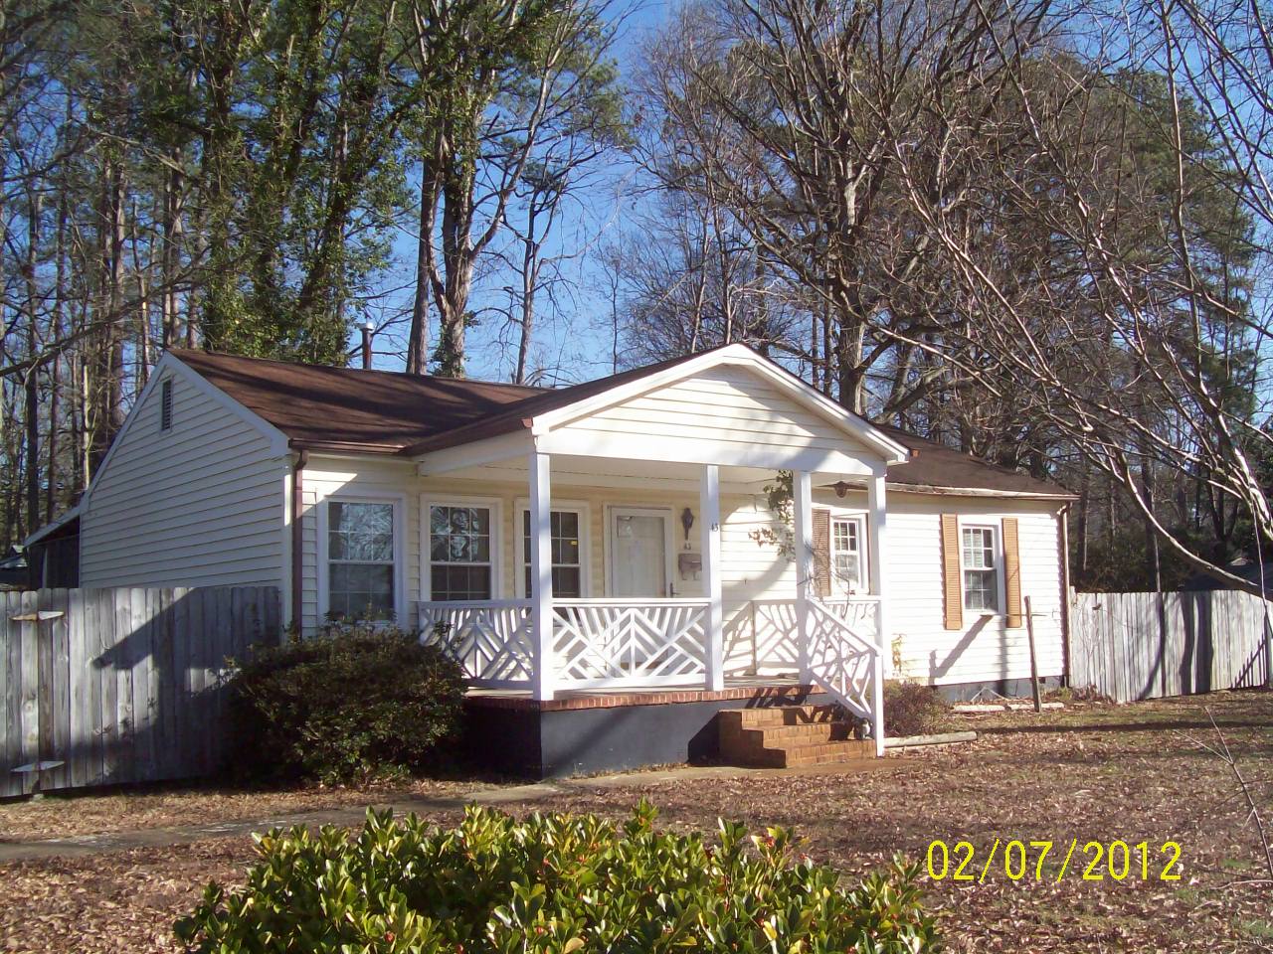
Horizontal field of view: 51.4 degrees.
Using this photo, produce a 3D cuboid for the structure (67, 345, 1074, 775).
[{"bbox_3d":[0.091,1.114,19.669,13.483,4.949,10.807,4,-8,-37],"label":"structure"}]

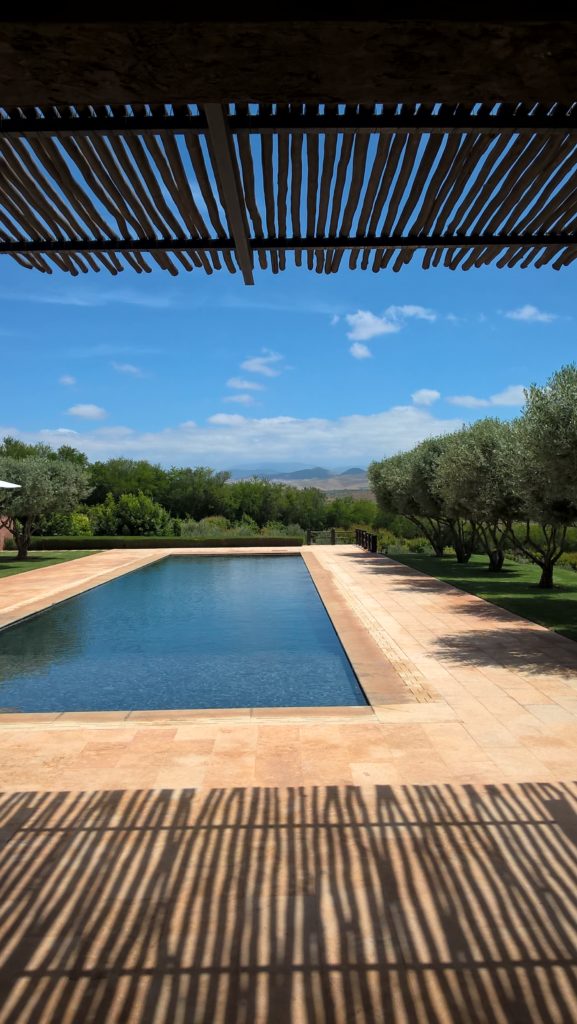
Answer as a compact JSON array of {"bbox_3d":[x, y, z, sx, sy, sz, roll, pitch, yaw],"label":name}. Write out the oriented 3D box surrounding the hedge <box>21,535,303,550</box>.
[{"bbox_3d":[-5.460,1.290,34.500,12.100,0.460,1.250,-1,0,-1],"label":"hedge"}]

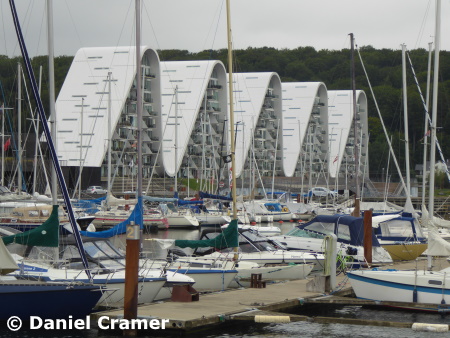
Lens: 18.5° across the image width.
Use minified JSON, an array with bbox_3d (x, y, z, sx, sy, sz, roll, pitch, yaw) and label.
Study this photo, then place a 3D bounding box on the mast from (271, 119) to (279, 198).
[{"bbox_3d":[6.113,-1.068,166.840,0.150,9.994,0.150,5,2,27],"label":"mast"}]

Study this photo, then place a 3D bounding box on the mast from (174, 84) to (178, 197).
[{"bbox_3d":[-4.510,-2.237,128.525,0.150,11.188,0.150,0,0,27],"label":"mast"}]

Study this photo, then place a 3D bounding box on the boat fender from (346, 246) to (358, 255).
[{"bbox_3d":[5.822,3.745,63.050,0.500,0.360,0.340,0,0,27],"label":"boat fender"}]

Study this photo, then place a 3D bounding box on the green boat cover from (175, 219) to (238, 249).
[{"bbox_3d":[-0.782,2.727,58.297,3.000,1.250,0.350,0,0,27],"label":"green boat cover"}]

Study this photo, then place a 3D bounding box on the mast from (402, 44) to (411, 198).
[{"bbox_3d":[10.319,-2.083,78.085,0.170,9.831,0.170,-3,-1,27],"label":"mast"}]

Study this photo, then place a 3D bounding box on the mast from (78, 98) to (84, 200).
[{"bbox_3d":[-14.935,-1.808,143.560,0.150,10.971,0.150,2,1,27],"label":"mast"}]

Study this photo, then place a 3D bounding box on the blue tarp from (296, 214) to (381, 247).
[{"bbox_3d":[5.398,2.951,66.154,3.750,1.470,2.200,0,0,27],"label":"blue tarp"}]

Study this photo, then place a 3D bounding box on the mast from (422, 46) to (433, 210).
[{"bbox_3d":[12.364,-2.291,84.390,0.160,10.791,0.160,3,1,27],"label":"mast"}]

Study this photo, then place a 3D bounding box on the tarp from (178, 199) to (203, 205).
[{"bbox_3d":[-3.176,3.055,128.040,2.600,0.580,0.380,0,0,27],"label":"tarp"}]

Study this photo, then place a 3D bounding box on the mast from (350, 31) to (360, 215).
[{"bbox_3d":[6.658,-1.904,70.325,0.170,10.026,0.170,-3,-1,27],"label":"mast"}]

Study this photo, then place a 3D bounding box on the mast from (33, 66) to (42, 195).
[{"bbox_3d":[-18.729,-3.429,137.740,0.180,13.642,0.180,3,1,27],"label":"mast"}]

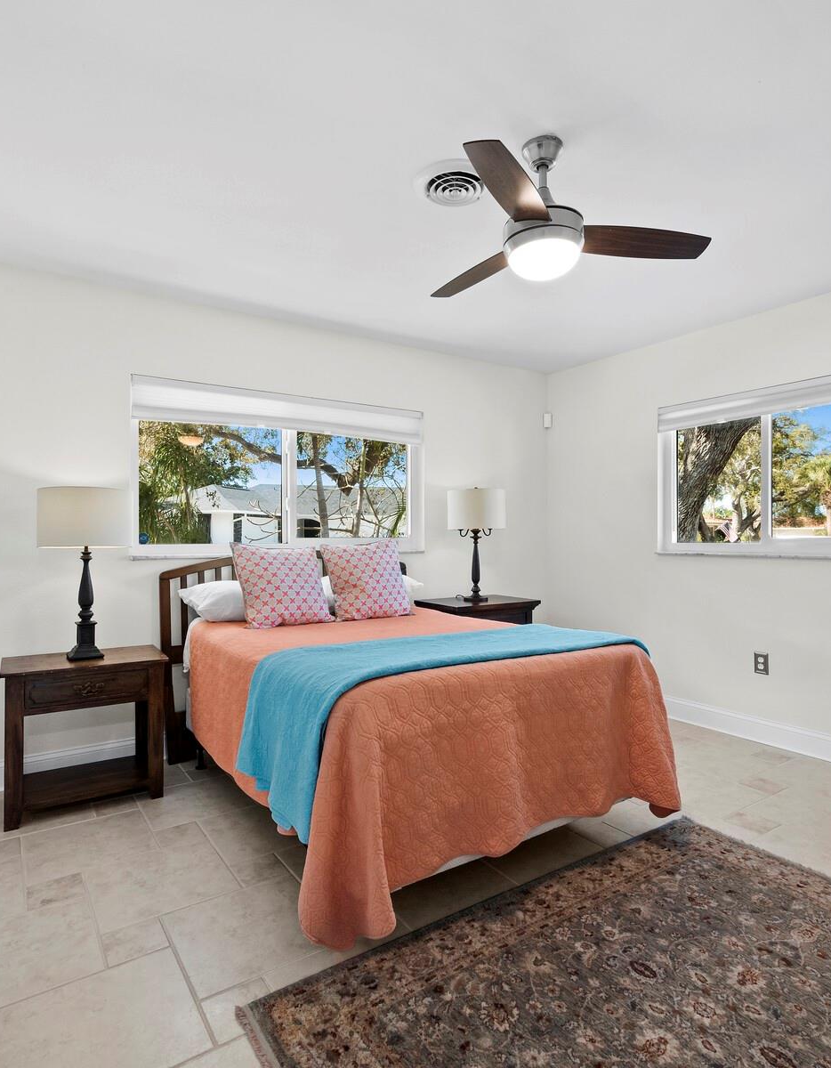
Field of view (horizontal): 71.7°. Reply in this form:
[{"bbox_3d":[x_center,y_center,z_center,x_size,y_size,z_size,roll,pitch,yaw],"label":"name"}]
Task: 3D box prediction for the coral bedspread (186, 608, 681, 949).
[{"bbox_3d":[-0.083,0.805,2.645,1.492,0.685,1.814,0,0,-33],"label":"coral bedspread"}]

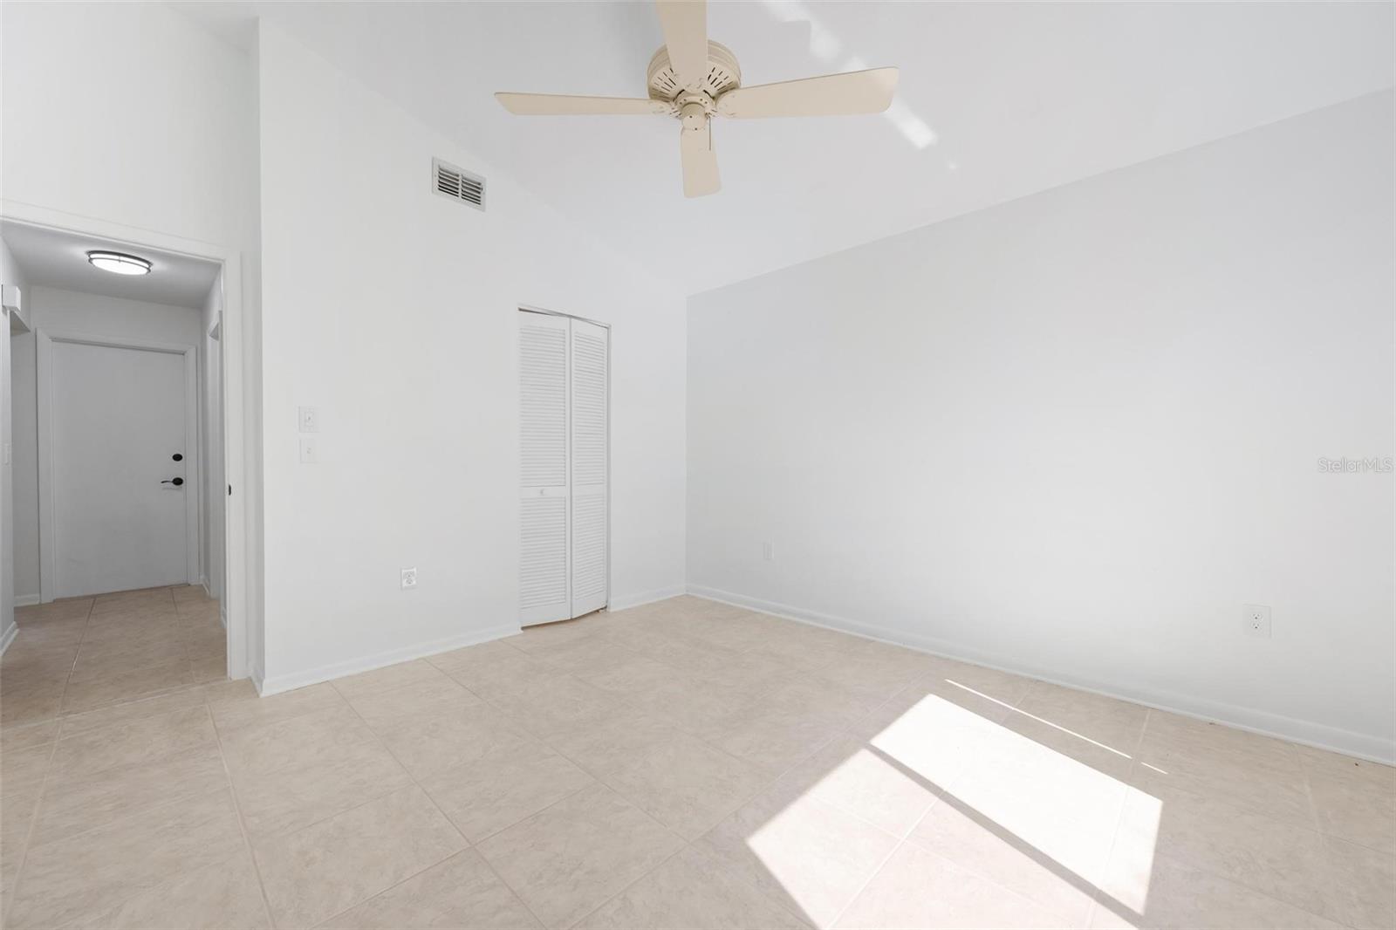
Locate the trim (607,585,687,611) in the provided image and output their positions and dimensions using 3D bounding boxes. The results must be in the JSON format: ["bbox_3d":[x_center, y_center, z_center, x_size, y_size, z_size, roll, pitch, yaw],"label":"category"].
[{"bbox_3d":[-0.367,1.015,4.172,0.016,0.086,0.758,0,0,44],"label":"trim"}]

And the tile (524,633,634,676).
[{"bbox_3d":[-0.663,1.069,3.080,0.434,0.010,0.434,0,0,44],"label":"tile"}]

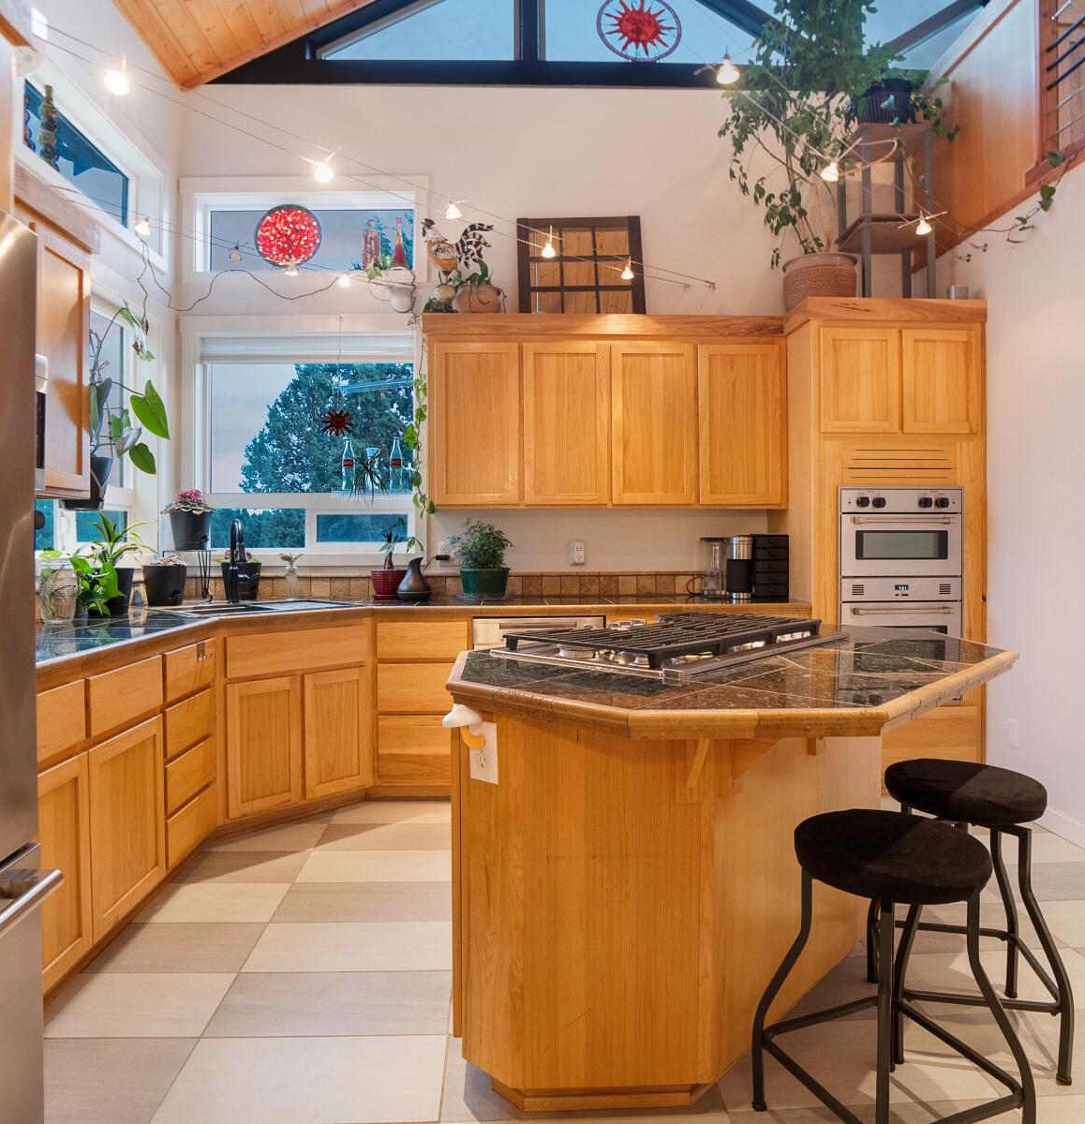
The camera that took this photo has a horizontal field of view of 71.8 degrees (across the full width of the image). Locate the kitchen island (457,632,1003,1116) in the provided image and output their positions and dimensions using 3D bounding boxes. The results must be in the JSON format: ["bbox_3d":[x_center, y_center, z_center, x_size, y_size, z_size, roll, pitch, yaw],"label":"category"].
[{"bbox_3d":[0.501,0.686,1.855,1.015,0.932,1.561,1,2,43],"label":"kitchen island"}]

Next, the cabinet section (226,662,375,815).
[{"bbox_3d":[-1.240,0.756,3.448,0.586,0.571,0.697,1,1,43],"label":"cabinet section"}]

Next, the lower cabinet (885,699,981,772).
[{"bbox_3d":[1.653,0.855,3.779,0.773,0.388,0.600,0,1,-2],"label":"lower cabinet"}]

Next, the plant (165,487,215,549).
[{"bbox_3d":[-1.697,-0.203,3.610,0.221,0.292,0.240,0,1,-2],"label":"plant"}]

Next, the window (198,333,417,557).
[{"bbox_3d":[-1.248,-0.619,4.020,1.170,1.190,0.100,0,1,-2],"label":"window"}]

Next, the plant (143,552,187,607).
[{"bbox_3d":[-1.753,0.083,3.480,0.188,0.245,0.188,0,1,-2],"label":"plant"}]

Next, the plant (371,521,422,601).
[{"bbox_3d":[-0.744,-0.003,3.810,0.250,0.400,0.220,0,1,-2],"label":"plant"}]

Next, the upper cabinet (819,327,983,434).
[{"bbox_3d":[1.667,-0.860,3.810,0.765,0.535,0.580,0,1,-2],"label":"upper cabinet"}]

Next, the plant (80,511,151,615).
[{"bbox_3d":[-1.723,0.005,3.020,0.250,0.405,0.230,0,1,-2],"label":"plant"}]

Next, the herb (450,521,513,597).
[{"bbox_3d":[-0.315,-0.016,3.818,0.326,0.411,0.300,0,1,-2],"label":"herb"}]

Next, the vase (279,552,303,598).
[{"bbox_3d":[-1.296,0.071,3.860,0.108,0.232,0.100,0,1,-2],"label":"vase"}]

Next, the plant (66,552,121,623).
[{"bbox_3d":[-1.606,0.092,2.699,0.173,0.231,0.200,0,1,-2],"label":"plant"}]

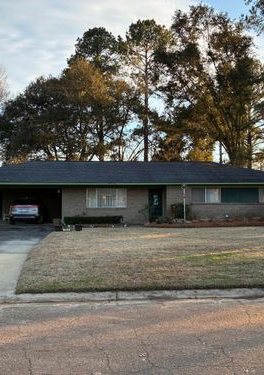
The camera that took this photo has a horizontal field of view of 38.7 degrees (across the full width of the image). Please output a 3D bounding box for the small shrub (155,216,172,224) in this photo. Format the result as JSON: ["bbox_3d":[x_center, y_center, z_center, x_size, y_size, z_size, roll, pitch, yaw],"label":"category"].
[{"bbox_3d":[1.955,2.048,23.300,1.070,0.480,0.850,0,-3,-3],"label":"small shrub"}]

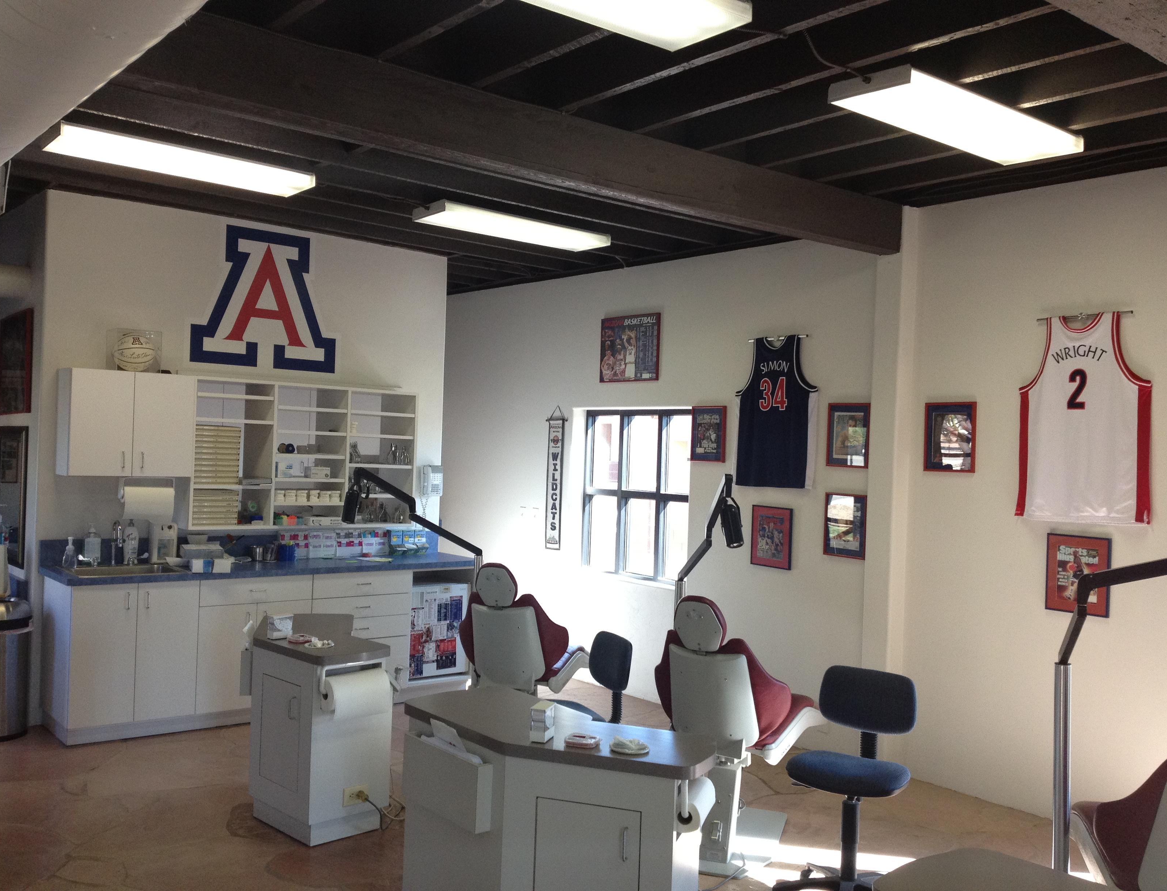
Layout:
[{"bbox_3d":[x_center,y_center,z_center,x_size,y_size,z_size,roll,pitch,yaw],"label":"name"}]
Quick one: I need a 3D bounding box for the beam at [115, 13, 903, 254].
[{"bbox_3d":[0.028,-1.210,5.026,4.250,0.248,0.145,2,0,-41],"label":"beam"}]

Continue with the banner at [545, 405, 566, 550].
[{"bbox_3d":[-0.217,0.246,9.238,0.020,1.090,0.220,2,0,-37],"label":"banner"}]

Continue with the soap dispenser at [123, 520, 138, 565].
[{"bbox_3d":[-2.779,0.603,7.396,0.090,0.268,0.060,2,0,-28],"label":"soap dispenser"}]

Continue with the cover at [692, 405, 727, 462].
[{"bbox_3d":[0.825,-0.073,7.910,0.022,0.367,0.305,2,0,-37],"label":"cover"}]

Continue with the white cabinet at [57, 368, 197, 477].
[{"bbox_3d":[-2.652,-0.123,6.947,0.701,0.595,0.280,2,0,-41],"label":"white cabinet"}]

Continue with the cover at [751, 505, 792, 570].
[{"bbox_3d":[1.163,0.565,7.418,0.025,0.372,0.312,2,0,-37],"label":"cover"}]

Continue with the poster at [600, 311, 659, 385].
[{"bbox_3d":[0.332,-0.668,8.350,0.030,0.452,0.642,2,0,-37],"label":"poster"}]

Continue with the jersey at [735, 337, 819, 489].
[{"bbox_3d":[1.164,-0.196,7.205,0.050,0.909,0.648,2,0,-37],"label":"jersey"}]

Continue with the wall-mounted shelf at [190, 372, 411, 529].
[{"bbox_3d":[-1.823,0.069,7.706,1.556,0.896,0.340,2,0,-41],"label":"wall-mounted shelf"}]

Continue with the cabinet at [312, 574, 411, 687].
[{"bbox_3d":[-1.635,1.216,8.025,0.737,0.790,0.600,2,0,-40],"label":"cabinet"}]

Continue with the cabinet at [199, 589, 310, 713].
[{"bbox_3d":[-2.112,1.164,7.303,0.706,0.764,0.540,2,0,-41],"label":"cabinet"}]

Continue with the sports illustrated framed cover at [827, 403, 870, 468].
[{"bbox_3d":[1.539,-0.058,6.959,0.025,0.372,0.305,2,0,-37],"label":"sports illustrated framed cover"}]

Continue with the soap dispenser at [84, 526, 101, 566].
[{"bbox_3d":[-2.817,0.567,6.903,0.092,0.232,0.075,2,0,-41],"label":"soap dispenser"}]

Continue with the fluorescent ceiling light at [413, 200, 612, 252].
[{"bbox_3d":[-0.373,-1.216,6.697,1.196,0.070,0.347,2,0,-41],"label":"fluorescent ceiling light"}]

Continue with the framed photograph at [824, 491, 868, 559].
[{"bbox_3d":[1.485,0.452,6.763,0.030,0.356,0.299,2,0,-37],"label":"framed photograph"}]

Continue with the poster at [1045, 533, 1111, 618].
[{"bbox_3d":[2.393,0.624,5.810,0.025,0.372,0.312,2,0,-37],"label":"poster"}]

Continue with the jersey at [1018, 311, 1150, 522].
[{"bbox_3d":[2.413,-0.140,5.802,0.045,0.985,0.680,2,0,-37],"label":"jersey"}]

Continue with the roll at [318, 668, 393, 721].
[{"bbox_3d":[-0.968,1.045,5.095,0.285,0.148,0.148,2,0,-44],"label":"roll"}]

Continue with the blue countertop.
[{"bbox_3d":[-1.946,0.788,7.765,2.850,0.042,0.650,2,0,-40],"label":"blue countertop"}]

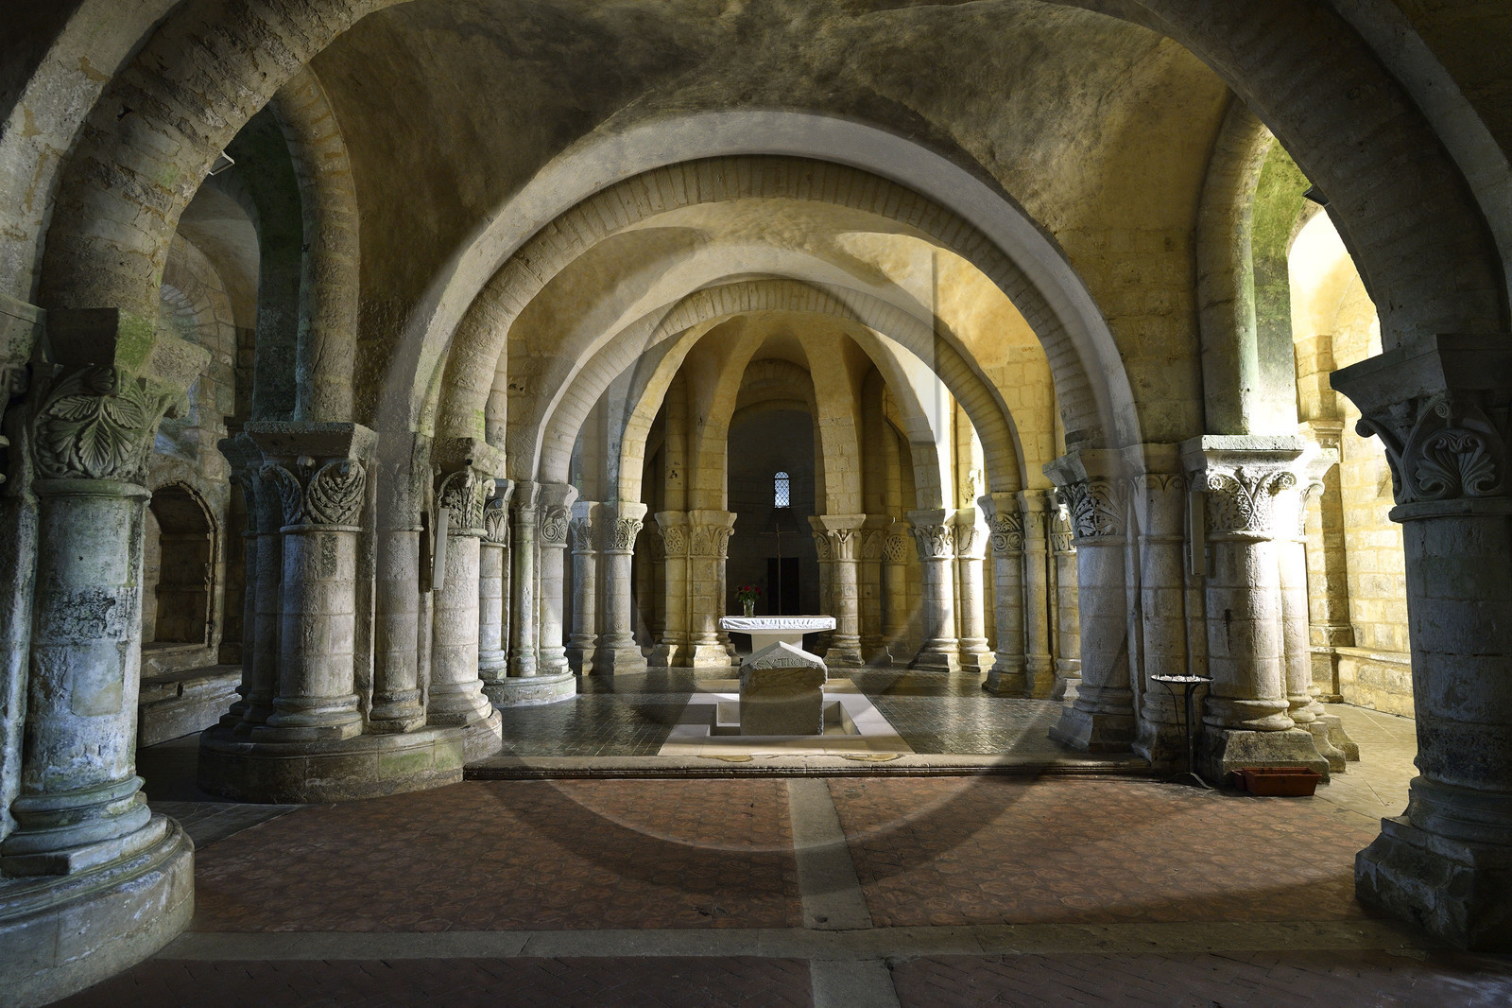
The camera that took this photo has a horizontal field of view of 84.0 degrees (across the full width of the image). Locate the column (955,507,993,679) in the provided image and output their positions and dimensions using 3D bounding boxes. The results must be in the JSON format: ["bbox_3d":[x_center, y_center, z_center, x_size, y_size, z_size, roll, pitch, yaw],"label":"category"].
[{"bbox_3d":[3.366,1.362,13.289,0.547,2.530,0.547,-5,-7,40],"label":"column"}]

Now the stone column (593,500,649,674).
[{"bbox_3d":[-2.231,1.387,13.854,0.660,2.740,0.660,4,-6,-42],"label":"stone column"}]

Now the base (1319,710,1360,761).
[{"bbox_3d":[5.034,2.108,7.804,0.617,0.399,0.711,0,-5,0],"label":"base"}]

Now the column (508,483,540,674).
[{"bbox_3d":[-3.006,0.972,10.909,0.370,2.470,0.370,0,-5,0],"label":"column"}]

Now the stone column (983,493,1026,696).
[{"bbox_3d":[3.351,1.187,11.208,0.490,2.610,0.600,0,-5,0],"label":"stone column"}]

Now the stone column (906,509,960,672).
[{"bbox_3d":[2.919,1.369,13.361,0.677,2.530,0.677,-5,-7,40],"label":"stone column"}]

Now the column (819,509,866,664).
[{"bbox_3d":[1.542,1.523,14.963,0.808,2.604,0.748,0,-5,0],"label":"column"}]

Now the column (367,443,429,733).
[{"bbox_3d":[-3.142,0.681,7.414,0.544,2.524,0.544,0,-5,0],"label":"column"}]

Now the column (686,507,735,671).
[{"bbox_3d":[-0.753,1.439,14.009,0.749,2.530,0.720,0,-5,0],"label":"column"}]

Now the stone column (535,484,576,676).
[{"bbox_3d":[-2.659,0.985,11.159,0.490,2.480,0.550,0,-5,0],"label":"stone column"}]

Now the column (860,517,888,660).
[{"bbox_3d":[2.012,1.469,14.441,0.518,2.530,0.547,-1,-5,10],"label":"column"}]

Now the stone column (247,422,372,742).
[{"bbox_3d":[-3.635,0.633,6.924,0.790,2.490,0.650,0,-5,0],"label":"stone column"}]

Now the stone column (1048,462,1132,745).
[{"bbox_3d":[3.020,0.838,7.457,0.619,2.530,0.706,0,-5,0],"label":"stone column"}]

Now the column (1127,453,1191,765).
[{"bbox_3d":[3.712,0.916,7.702,0.578,2.780,0.578,0,-5,0],"label":"column"}]

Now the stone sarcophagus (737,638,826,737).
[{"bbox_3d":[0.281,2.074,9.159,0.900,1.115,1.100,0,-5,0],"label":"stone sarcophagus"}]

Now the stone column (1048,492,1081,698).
[{"bbox_3d":[3.942,1.110,10.510,0.605,2.530,0.605,0,-5,0],"label":"stone column"}]

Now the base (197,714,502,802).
[{"bbox_3d":[-3.523,2.115,7.472,2.410,0.407,2.410,0,-5,0],"label":"base"}]

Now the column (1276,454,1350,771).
[{"bbox_3d":[4.663,0.901,7.451,0.612,2.754,0.595,0,-5,0],"label":"column"}]

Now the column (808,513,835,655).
[{"bbox_3d":[1.273,1.555,15.473,0.600,2.620,0.600,0,-5,0],"label":"column"}]

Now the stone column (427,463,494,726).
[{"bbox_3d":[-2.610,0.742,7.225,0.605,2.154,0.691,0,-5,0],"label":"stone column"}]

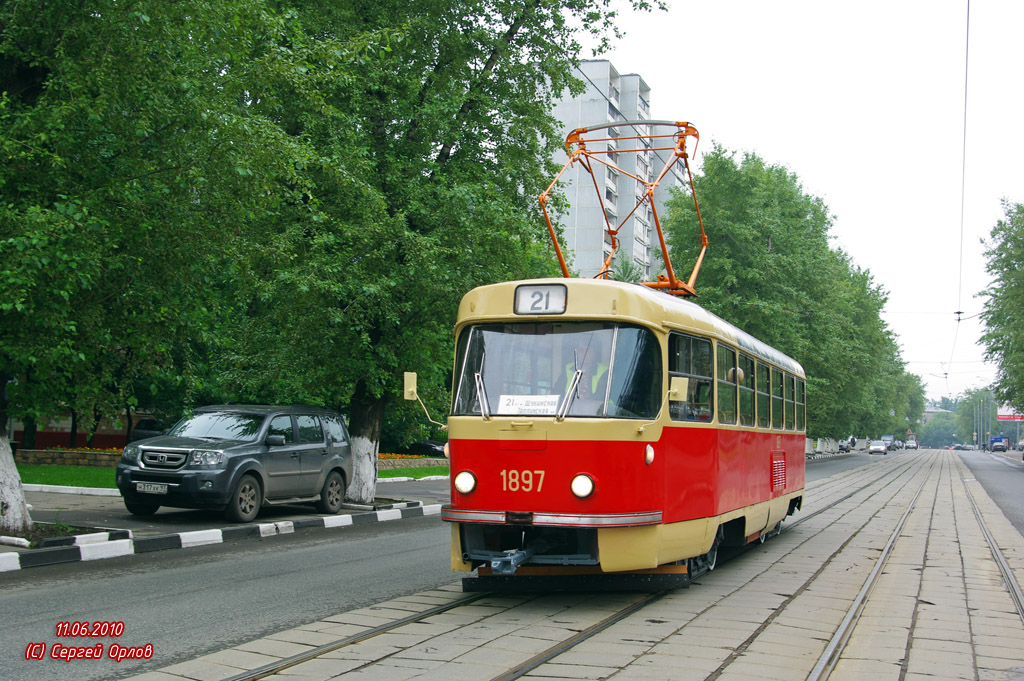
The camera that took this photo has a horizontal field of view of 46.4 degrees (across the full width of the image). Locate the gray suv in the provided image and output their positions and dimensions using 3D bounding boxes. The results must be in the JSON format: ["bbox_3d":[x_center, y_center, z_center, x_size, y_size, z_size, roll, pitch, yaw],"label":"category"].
[{"bbox_3d":[-4.357,1.952,19.730,1.980,1.820,4.830,0,-5,20],"label":"gray suv"}]

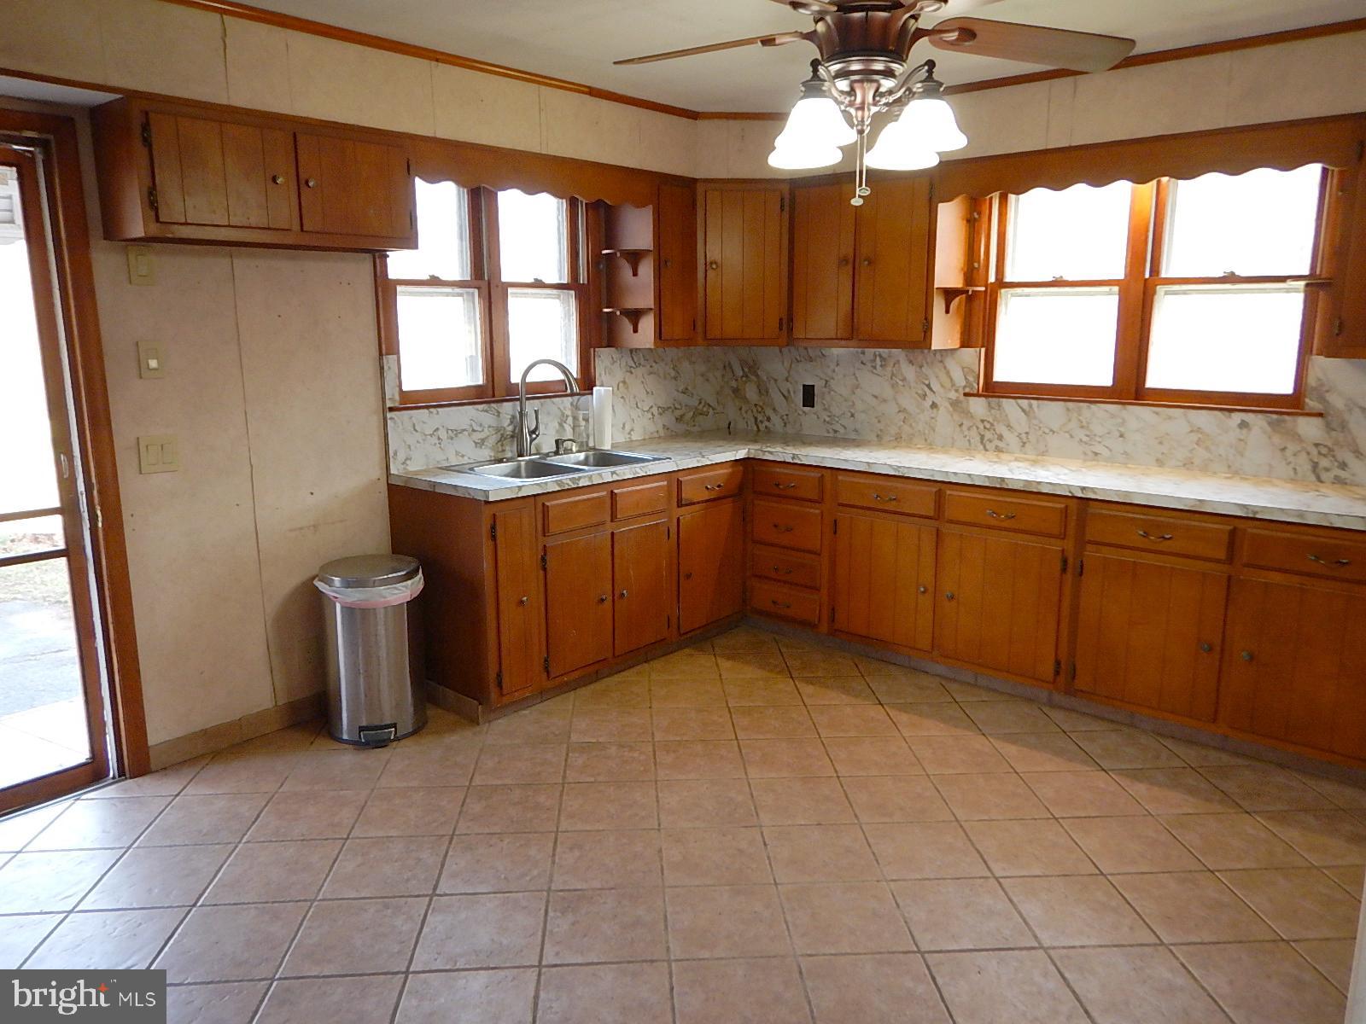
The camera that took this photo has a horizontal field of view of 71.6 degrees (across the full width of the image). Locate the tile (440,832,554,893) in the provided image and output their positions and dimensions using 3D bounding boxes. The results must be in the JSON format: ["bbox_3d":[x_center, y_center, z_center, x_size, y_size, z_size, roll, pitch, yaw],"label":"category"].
[{"bbox_3d":[-0.523,1.002,2.696,0.302,0.010,0.302,-1,11,-3],"label":"tile"}]

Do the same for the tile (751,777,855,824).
[{"bbox_3d":[0.385,0.936,3.056,0.303,0.010,0.303,-1,11,-3],"label":"tile"}]

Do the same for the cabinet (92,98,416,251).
[{"bbox_3d":[-1.379,-1.084,3.151,0.325,0.390,0.920,10,15,41],"label":"cabinet"}]

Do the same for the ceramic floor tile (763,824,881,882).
[{"bbox_3d":[0.400,0.993,2.747,0.302,0.010,0.302,-1,11,-3],"label":"ceramic floor tile"}]

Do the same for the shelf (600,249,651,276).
[{"bbox_3d":[-0.265,-1.143,4.344,0.240,0.115,0.130,10,15,41],"label":"shelf"}]

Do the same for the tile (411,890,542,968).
[{"bbox_3d":[-0.503,1.060,2.396,0.302,0.010,0.302,-1,11,-3],"label":"tile"}]

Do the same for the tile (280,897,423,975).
[{"bbox_3d":[-0.813,1.064,2.379,0.303,0.010,0.303,-1,11,-3],"label":"tile"}]

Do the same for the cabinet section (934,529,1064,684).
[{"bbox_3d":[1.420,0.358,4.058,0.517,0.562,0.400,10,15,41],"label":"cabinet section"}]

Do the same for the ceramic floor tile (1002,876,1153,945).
[{"bbox_3d":[1.038,1.048,2.486,0.303,0.010,0.303,-1,11,-3],"label":"ceramic floor tile"}]

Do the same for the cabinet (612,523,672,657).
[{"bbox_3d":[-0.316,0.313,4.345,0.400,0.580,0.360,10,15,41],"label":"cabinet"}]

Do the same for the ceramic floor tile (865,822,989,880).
[{"bbox_3d":[0.703,0.980,2.739,0.302,0.010,0.302,-1,11,-3],"label":"ceramic floor tile"}]

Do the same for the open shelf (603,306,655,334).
[{"bbox_3d":[-0.266,-0.888,4.394,0.240,0.115,0.130,10,15,41],"label":"open shelf"}]

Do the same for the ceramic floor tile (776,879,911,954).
[{"bbox_3d":[0.416,1.042,2.428,0.302,0.010,0.302,-1,11,-3],"label":"ceramic floor tile"}]

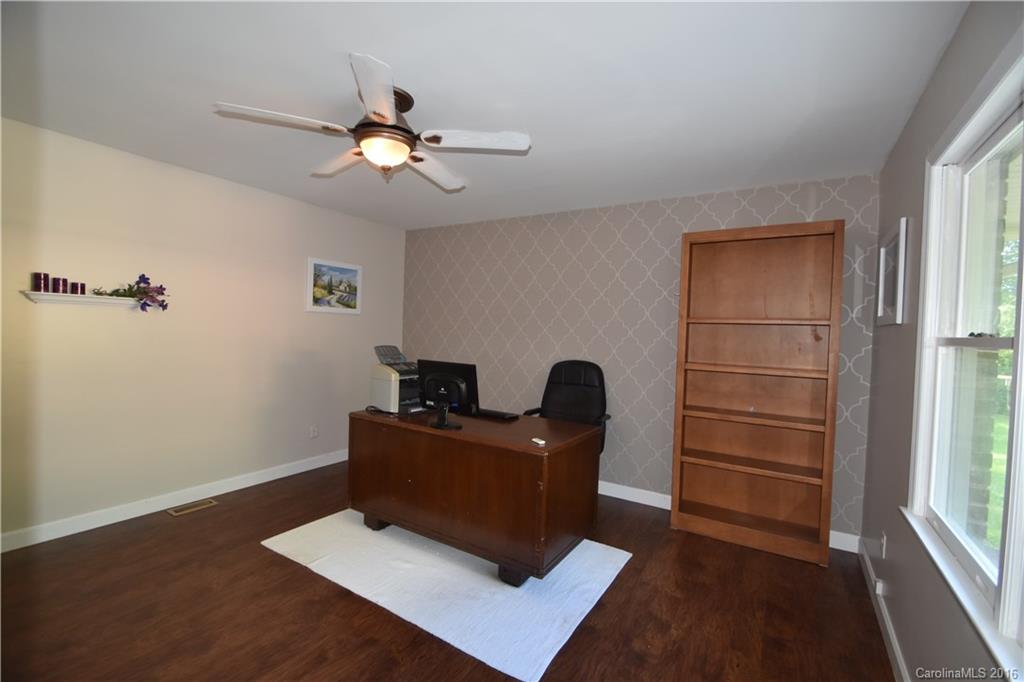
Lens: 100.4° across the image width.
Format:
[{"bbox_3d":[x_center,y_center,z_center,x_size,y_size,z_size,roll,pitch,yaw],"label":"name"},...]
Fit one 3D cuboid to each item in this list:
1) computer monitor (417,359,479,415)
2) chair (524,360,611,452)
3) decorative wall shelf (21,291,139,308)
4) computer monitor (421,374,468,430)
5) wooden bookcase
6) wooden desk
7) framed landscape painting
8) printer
[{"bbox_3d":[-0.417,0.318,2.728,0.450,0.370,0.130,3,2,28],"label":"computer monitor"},{"bbox_3d":[0.376,0.746,3.342,0.630,1.135,0.660,3,2,32],"label":"chair"},{"bbox_3d":[-2.638,-0.256,2.644,0.100,0.065,0.540,3,2,32],"label":"decorative wall shelf"},{"bbox_3d":[-0.407,0.345,2.662,0.410,0.390,0.190,3,2,28],"label":"computer monitor"},{"bbox_3d":[1.655,0.312,2.950,0.915,2.113,0.288,3,2,32],"label":"wooden bookcase"},{"bbox_3d":[-0.267,0.921,2.928,1.508,0.762,0.820,3,2,31],"label":"wooden desk"},{"bbox_3d":[-1.714,-0.518,4.168,0.026,0.500,0.590,3,2,32],"label":"framed landscape painting"},{"bbox_3d":[-0.826,0.285,3.261,0.420,0.450,0.370,3,2,32],"label":"printer"}]

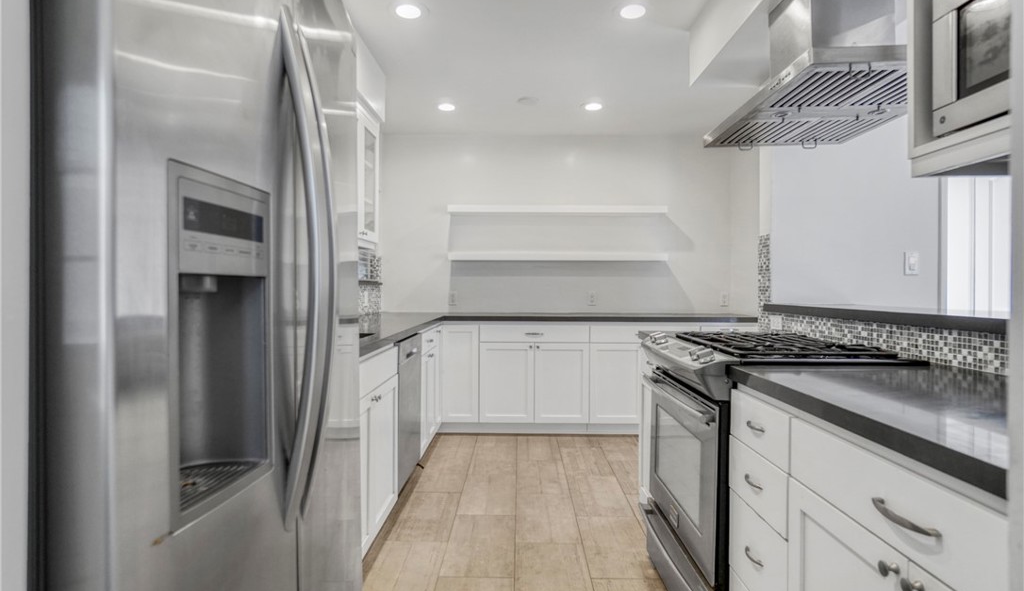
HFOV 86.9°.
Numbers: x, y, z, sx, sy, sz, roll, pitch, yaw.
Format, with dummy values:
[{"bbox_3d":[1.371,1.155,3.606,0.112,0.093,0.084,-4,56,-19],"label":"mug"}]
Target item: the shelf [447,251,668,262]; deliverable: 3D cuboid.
[{"bbox_3d":[0.390,-0.329,4.665,1.853,0.060,0.230,0,1,1],"label":"shelf"}]

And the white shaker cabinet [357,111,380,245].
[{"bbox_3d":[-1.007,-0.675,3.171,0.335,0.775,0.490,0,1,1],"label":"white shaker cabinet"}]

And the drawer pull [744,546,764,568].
[{"bbox_3d":[0.622,0.685,1.419,0.028,0.018,0.105,0,1,1],"label":"drawer pull"}]

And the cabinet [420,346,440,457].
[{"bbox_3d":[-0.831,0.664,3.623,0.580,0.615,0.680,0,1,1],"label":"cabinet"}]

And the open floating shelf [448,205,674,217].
[{"bbox_3d":[0.391,-0.733,4.659,1.853,0.060,0.230,0,1,1],"label":"open floating shelf"}]

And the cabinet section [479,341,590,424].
[{"bbox_3d":[0.175,0.654,4.404,0.841,0.626,0.580,0,1,1],"label":"cabinet section"}]

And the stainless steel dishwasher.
[{"bbox_3d":[-0.850,0.609,2.962,0.600,0.775,0.600,0,1,1],"label":"stainless steel dishwasher"}]

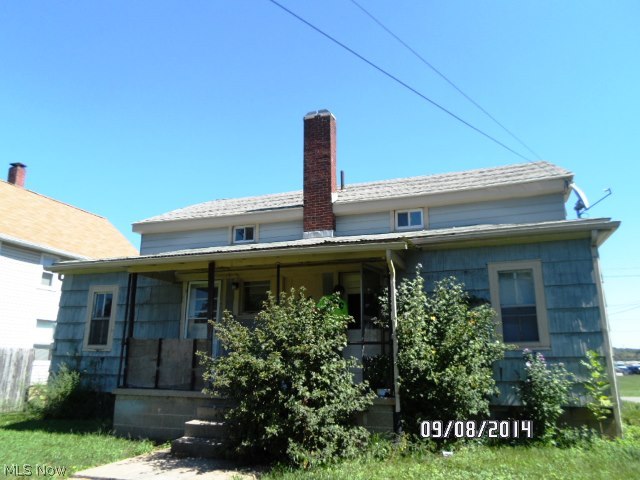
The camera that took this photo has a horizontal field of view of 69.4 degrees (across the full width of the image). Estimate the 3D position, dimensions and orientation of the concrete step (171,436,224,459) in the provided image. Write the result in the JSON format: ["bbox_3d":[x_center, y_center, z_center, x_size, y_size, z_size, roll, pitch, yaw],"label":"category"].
[{"bbox_3d":[-1.519,2.976,6.578,1.200,0.200,0.400,-5,-13,19],"label":"concrete step"}]

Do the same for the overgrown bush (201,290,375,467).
[{"bbox_3d":[-0.430,1.731,6.009,2.320,2.250,1.850,-5,-13,19],"label":"overgrown bush"}]

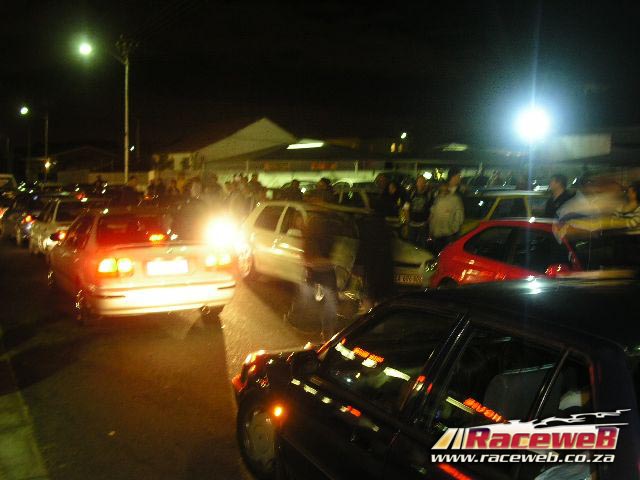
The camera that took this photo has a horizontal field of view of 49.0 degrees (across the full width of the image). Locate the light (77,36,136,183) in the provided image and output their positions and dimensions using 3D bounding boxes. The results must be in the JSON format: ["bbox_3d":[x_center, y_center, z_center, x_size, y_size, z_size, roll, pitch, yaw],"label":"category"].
[{"bbox_3d":[-10.441,-5.515,34.264,2.700,8.600,0.500,-2,5,-27],"label":"light"}]

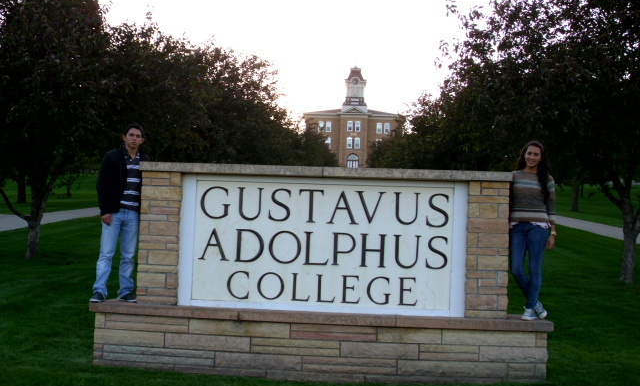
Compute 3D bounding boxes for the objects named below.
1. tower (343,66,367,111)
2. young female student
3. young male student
[{"bbox_3d":[9.213,-27.243,219.000,6.100,11.500,6.100,2,-2,2],"label":"tower"},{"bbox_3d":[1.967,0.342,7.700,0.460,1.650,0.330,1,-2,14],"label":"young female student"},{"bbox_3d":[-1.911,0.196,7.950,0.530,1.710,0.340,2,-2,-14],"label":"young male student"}]

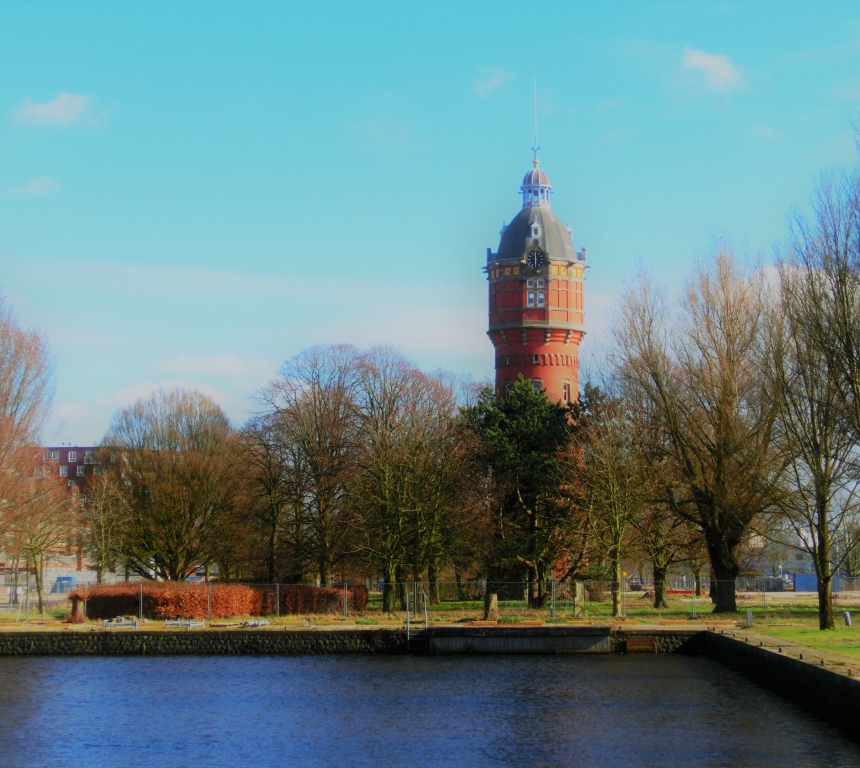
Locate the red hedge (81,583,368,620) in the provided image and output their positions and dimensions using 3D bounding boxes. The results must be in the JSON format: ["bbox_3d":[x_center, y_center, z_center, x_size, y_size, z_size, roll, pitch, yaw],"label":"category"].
[{"bbox_3d":[-10.770,11.295,105.410,15.094,1.800,3.500,1,-5,-6],"label":"red hedge"}]

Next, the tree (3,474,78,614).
[{"bbox_3d":[-21.428,8.820,110.656,4.181,7.683,4.181,0,-5,0],"label":"tree"}]

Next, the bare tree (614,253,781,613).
[{"bbox_3d":[15.456,2.720,116.234,9.592,20.846,9.592,0,-5,0],"label":"bare tree"}]

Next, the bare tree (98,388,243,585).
[{"bbox_3d":[-15.344,6.866,119.872,8.343,13.249,8.343,0,-5,0],"label":"bare tree"}]

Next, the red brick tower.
[{"bbox_3d":[9.251,-0.976,174.811,8.687,38.850,8.687,0,-5,0],"label":"red brick tower"}]

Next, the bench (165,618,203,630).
[{"bbox_3d":[-10.430,10.126,85.433,1.600,0.500,0.550,0,-5,0],"label":"bench"}]

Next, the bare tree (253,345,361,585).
[{"bbox_3d":[-7.796,5.795,126.999,7.200,16.677,7.200,0,-5,0],"label":"bare tree"}]

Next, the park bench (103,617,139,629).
[{"bbox_3d":[-13.150,10.126,85.433,1.450,0.500,0.550,0,-5,0],"label":"park bench"}]

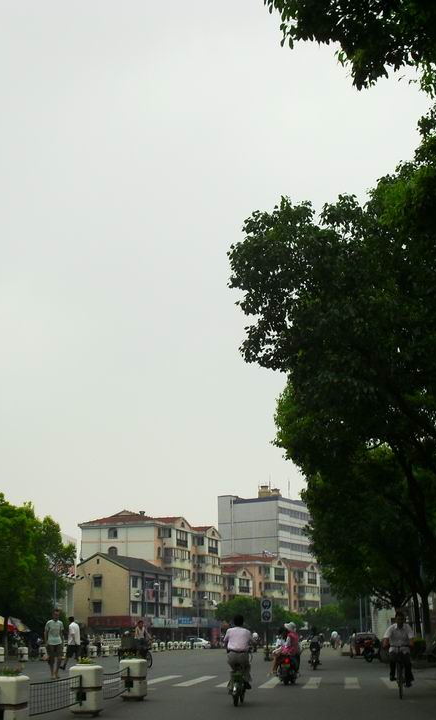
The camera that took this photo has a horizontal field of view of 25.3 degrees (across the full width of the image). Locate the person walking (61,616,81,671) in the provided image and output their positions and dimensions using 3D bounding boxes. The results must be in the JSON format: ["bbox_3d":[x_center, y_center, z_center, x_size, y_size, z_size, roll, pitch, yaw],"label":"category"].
[{"bbox_3d":[-5.220,10.106,34.349,0.480,1.710,0.480,-6,-17,21],"label":"person walking"}]

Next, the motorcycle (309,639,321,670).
[{"bbox_3d":[3.455,10.514,34.746,0.680,1.100,1.850,-2,-16,6],"label":"motorcycle"}]

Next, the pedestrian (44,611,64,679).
[{"bbox_3d":[-4.397,7.666,26.101,0.550,1.770,0.380,3,-16,-10],"label":"pedestrian"}]

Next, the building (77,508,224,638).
[{"bbox_3d":[-9.730,35.330,155.620,13.200,19.800,27.100,-6,-17,21],"label":"building"}]

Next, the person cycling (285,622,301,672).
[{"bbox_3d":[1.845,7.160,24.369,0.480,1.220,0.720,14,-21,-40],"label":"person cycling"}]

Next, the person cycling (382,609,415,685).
[{"bbox_3d":[3.423,5.454,18.407,0.580,1.380,0.720,-2,-16,7],"label":"person cycling"}]

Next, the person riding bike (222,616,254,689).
[{"bbox_3d":[0.356,5.076,16.854,0.550,1.270,0.750,-2,-16,5],"label":"person riding bike"}]

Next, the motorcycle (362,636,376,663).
[{"bbox_3d":[6.955,13.295,44.557,0.700,1.120,1.850,-5,-17,16],"label":"motorcycle"}]

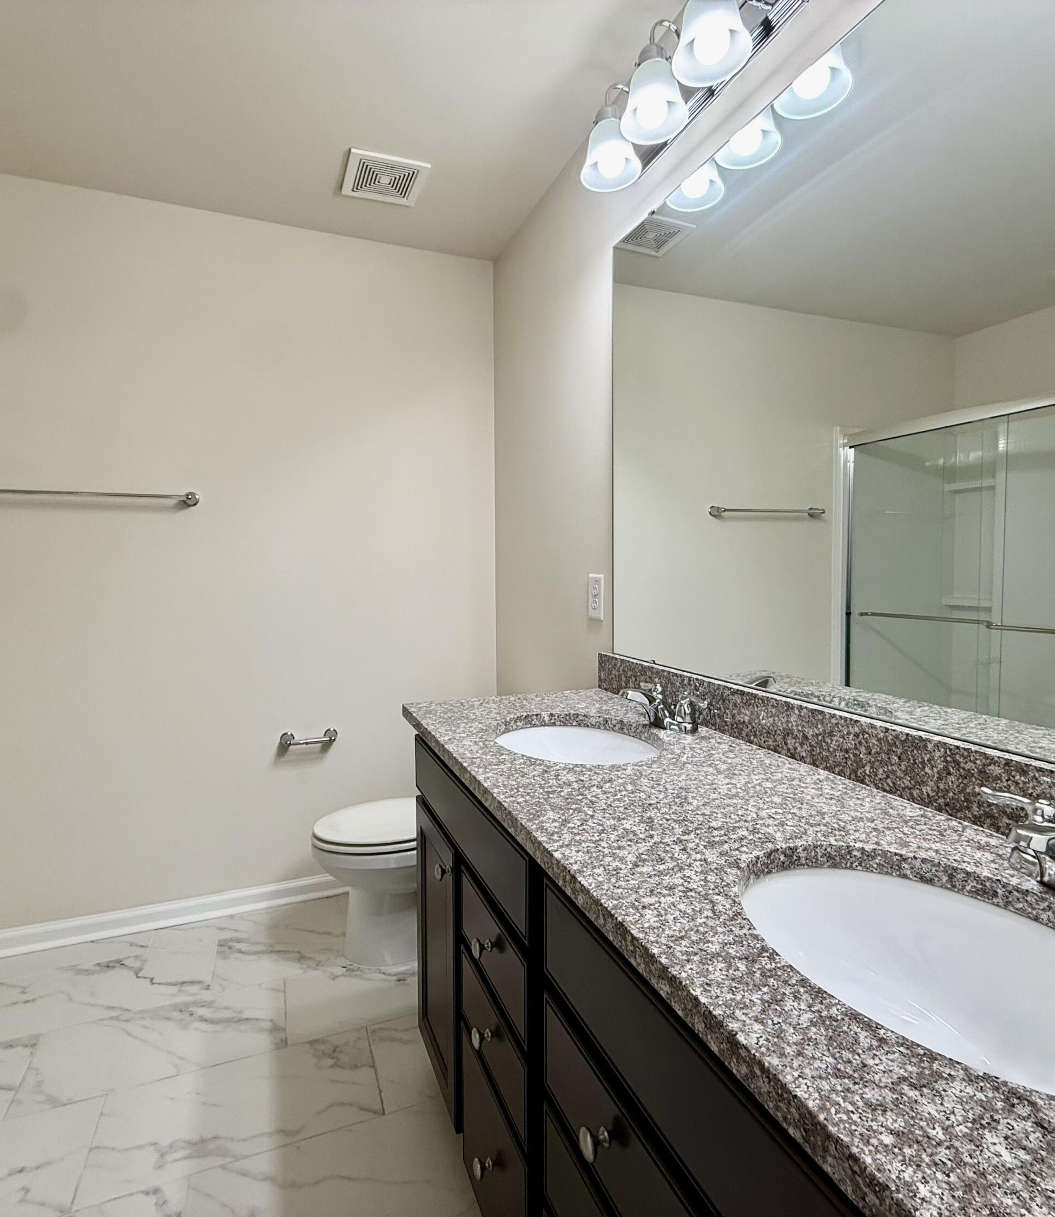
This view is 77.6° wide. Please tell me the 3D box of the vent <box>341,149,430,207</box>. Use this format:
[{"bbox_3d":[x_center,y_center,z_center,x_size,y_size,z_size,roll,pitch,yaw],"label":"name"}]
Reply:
[{"bbox_3d":[-0.439,-1.320,2.023,0.228,0.024,0.228,-2,4,-22],"label":"vent"}]

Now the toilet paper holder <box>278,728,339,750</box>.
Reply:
[{"bbox_3d":[-0.786,0.475,2.381,0.204,0.050,0.080,-2,4,-22],"label":"toilet paper holder"}]

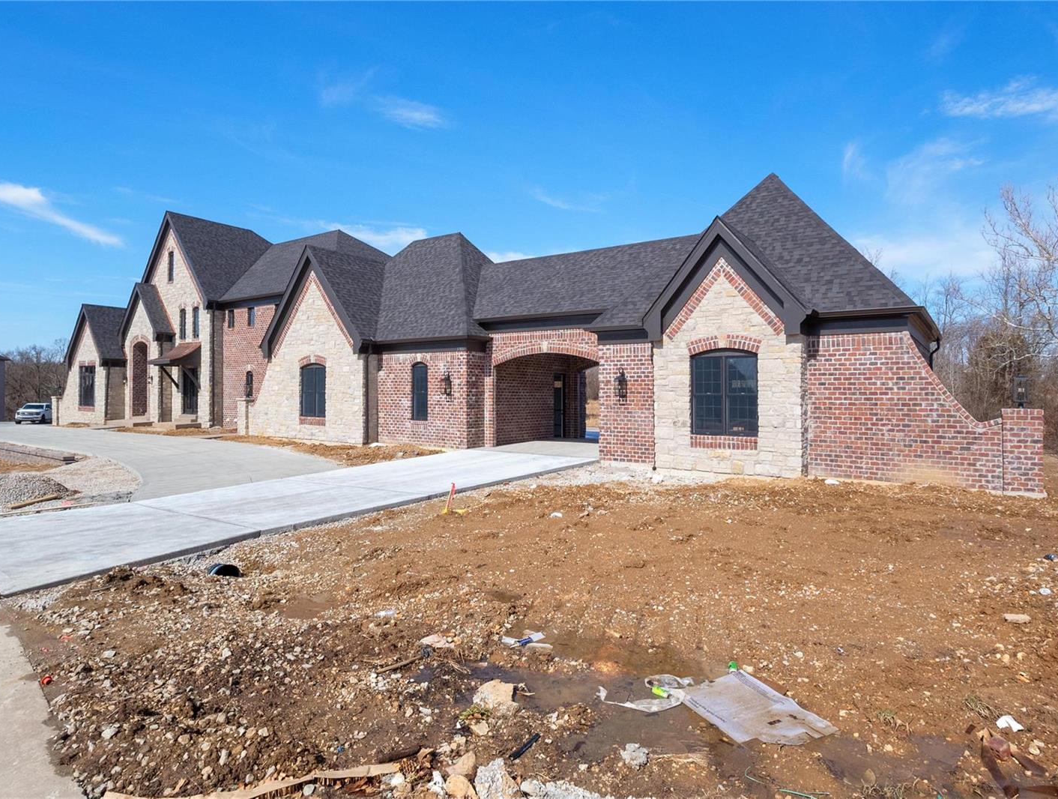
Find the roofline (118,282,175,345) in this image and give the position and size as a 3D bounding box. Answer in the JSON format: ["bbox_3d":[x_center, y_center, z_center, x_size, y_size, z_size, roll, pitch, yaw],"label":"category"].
[{"bbox_3d":[-20.400,-4.550,32.000,3.650,3.200,1.150,0,0,31],"label":"roofline"}]

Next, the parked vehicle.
[{"bbox_3d":[-45.800,1.270,56.200,2.030,1.930,5.800,0,0,-24],"label":"parked vehicle"}]

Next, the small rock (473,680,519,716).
[{"bbox_3d":[-0.194,1.765,3.550,0.270,0.120,0.200,0,0,0],"label":"small rock"}]

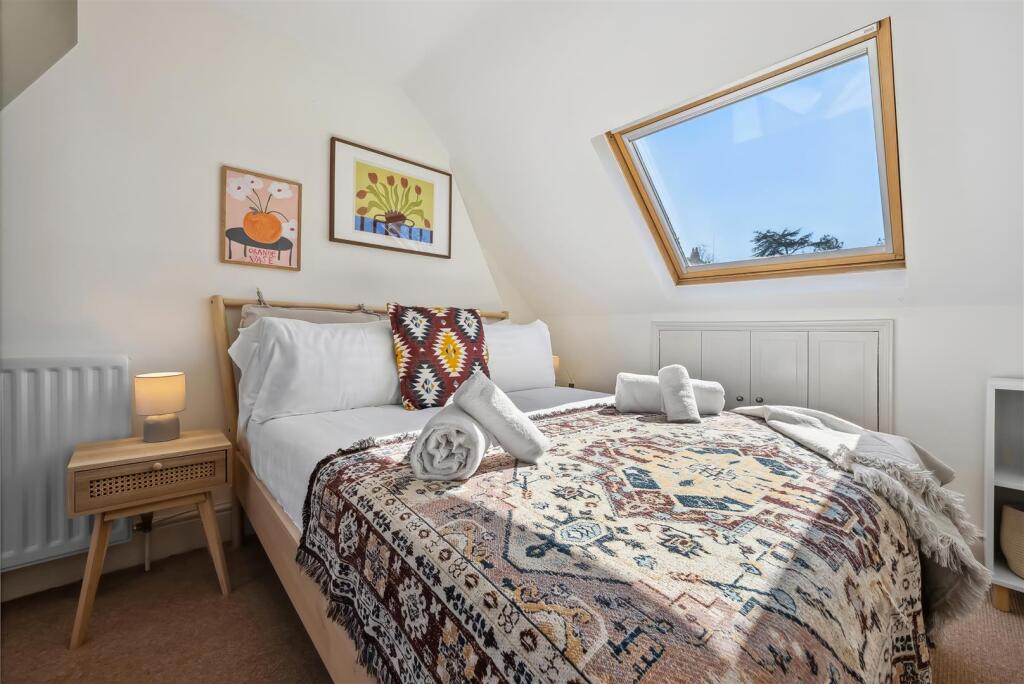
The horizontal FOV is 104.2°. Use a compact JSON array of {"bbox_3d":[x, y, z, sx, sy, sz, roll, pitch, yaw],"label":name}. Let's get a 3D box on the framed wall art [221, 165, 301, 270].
[{"bbox_3d":[-1.163,-0.560,1.862,0.318,0.428,0.025,0,0,-40],"label":"framed wall art"}]

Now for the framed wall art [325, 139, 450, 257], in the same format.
[{"bbox_3d":[-0.663,-0.787,2.286,0.720,0.535,0.025,0,0,-40],"label":"framed wall art"}]

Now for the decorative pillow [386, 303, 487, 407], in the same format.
[{"bbox_3d":[-0.298,0.061,1.726,0.420,0.420,0.140,0,-18,-40],"label":"decorative pillow"}]

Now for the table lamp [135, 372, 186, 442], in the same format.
[{"bbox_3d":[-1.283,0.242,1.456,0.142,0.241,0.142,0,0,-41],"label":"table lamp"}]

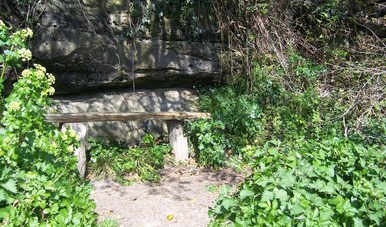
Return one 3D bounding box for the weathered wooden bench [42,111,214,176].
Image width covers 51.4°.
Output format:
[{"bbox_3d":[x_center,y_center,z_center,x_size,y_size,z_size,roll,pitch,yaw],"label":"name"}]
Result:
[{"bbox_3d":[-0.470,0.245,3.300,1.420,0.480,0.280,-1,2,-36],"label":"weathered wooden bench"}]

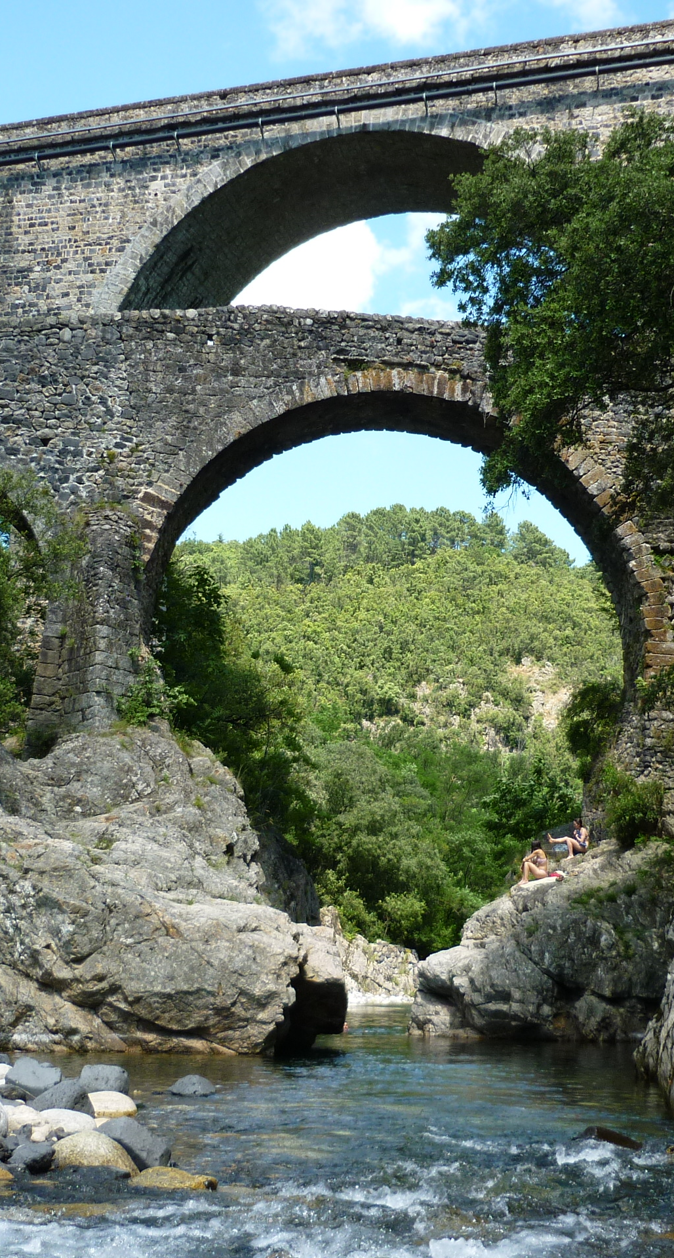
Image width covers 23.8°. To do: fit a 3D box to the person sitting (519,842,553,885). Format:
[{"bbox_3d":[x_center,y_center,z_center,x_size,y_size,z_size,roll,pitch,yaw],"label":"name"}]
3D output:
[{"bbox_3d":[4.280,5.050,34.500,0.680,0.950,0.460,-2,-12,12],"label":"person sitting"}]

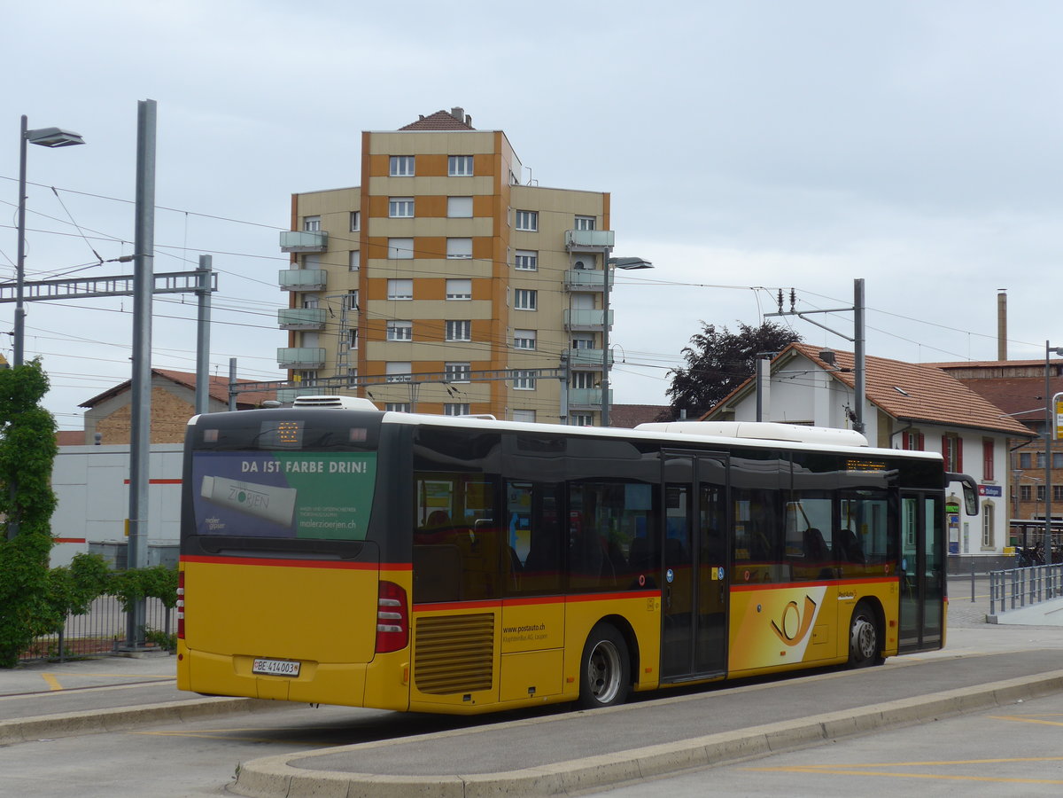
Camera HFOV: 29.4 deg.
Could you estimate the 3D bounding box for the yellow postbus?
[{"bbox_3d":[1.171,1.693,22.420,2.600,3.100,12.000,-2,-4,34],"label":"yellow postbus"}]

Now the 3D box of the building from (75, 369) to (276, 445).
[{"bbox_3d":[-21.233,4.224,144.329,12.000,11.300,21.000,-1,-3,23],"label":"building"}]

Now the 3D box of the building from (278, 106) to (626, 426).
[{"bbox_3d":[-6.041,-5.128,143.786,23.400,30.200,18.000,0,-3,3],"label":"building"}]

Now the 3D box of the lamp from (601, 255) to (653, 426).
[{"bbox_3d":[1.778,0.626,37.661,0.970,6.950,0.420,-1,-4,31],"label":"lamp"}]

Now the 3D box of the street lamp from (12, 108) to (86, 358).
[{"bbox_3d":[-6.205,-0.119,25.763,0.970,6.950,0.420,-1,-4,31],"label":"street lamp"}]

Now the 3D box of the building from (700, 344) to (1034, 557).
[{"bbox_3d":[16.845,2.828,100.858,10.900,9.930,17.300,-2,-4,34],"label":"building"}]

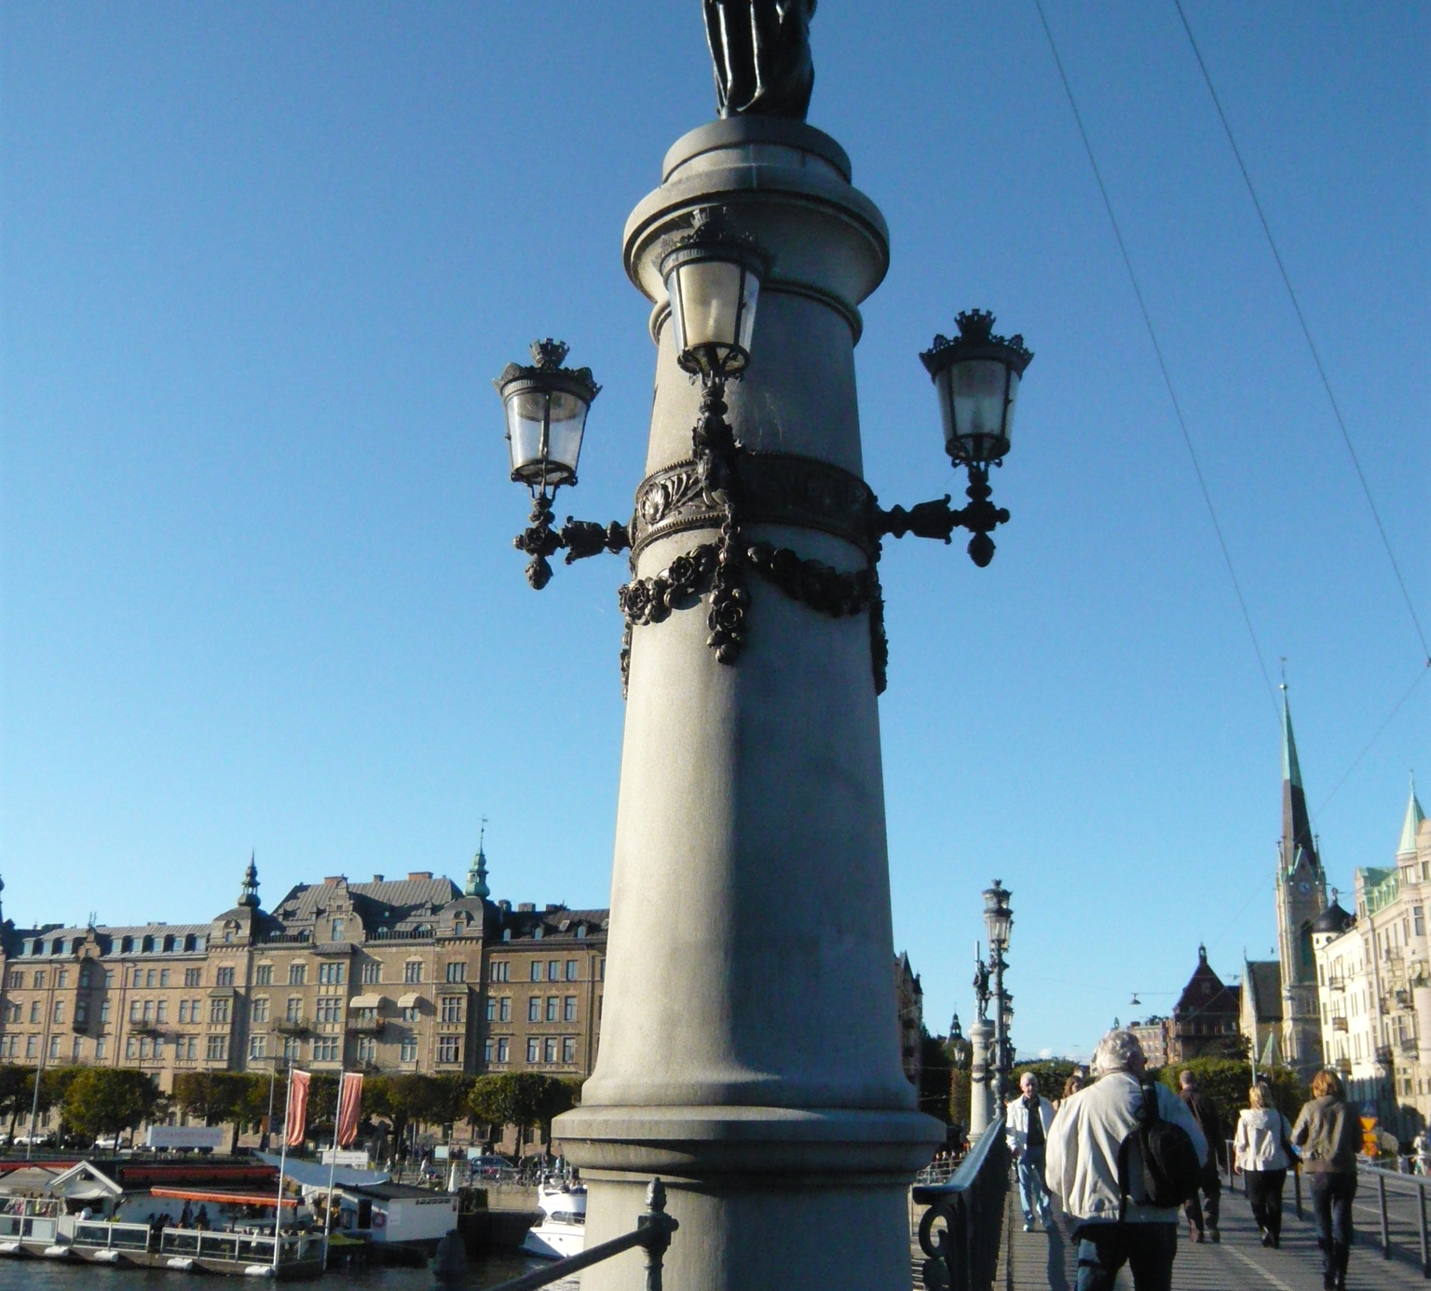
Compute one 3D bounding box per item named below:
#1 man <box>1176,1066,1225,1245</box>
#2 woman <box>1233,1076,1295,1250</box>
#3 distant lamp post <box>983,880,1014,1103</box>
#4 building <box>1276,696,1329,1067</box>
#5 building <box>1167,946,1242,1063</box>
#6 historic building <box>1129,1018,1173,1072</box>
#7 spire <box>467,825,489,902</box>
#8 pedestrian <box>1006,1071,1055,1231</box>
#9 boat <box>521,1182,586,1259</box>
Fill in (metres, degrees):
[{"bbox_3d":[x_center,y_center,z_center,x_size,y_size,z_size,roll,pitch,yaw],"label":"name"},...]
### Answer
[{"bbox_3d":[5.167,5.415,16.389,0.520,1.760,0.420,-3,-17,11],"label":"man"},{"bbox_3d":[5.750,5.440,16.244,0.520,1.670,0.380,-2,-17,10],"label":"woman"},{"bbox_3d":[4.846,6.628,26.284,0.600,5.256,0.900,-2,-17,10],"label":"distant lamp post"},{"bbox_3d":[109.082,46.541,287.923,9.000,80.000,9.000,2,-17,-3],"label":"building"},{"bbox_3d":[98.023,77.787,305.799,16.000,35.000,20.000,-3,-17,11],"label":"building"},{"bbox_3d":[131.672,125.022,466.244,17.000,24.000,15.000,-15,-23,43],"label":"historic building"},{"bbox_3d":[-25.856,23.606,169.477,2.600,8.900,2.600,-2,-17,10],"label":"spire"},{"bbox_3d":[3.594,5.769,17.635,0.520,1.750,0.380,-2,-17,10],"label":"pedestrian"},{"bbox_3d":[-3.369,25.767,68.510,10.000,3.429,3.400,-6,-19,23],"label":"boat"}]

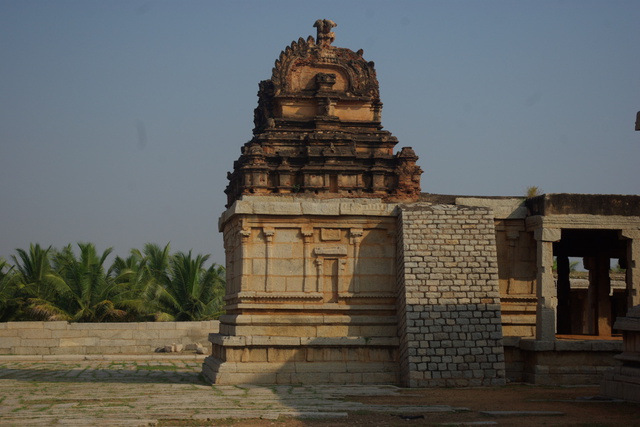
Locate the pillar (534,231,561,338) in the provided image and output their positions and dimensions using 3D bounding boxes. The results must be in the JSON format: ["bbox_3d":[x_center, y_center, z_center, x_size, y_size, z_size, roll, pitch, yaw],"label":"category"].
[{"bbox_3d":[5.452,1.695,28.452,0.480,2.650,0.460,1,-5,-9],"label":"pillar"}]

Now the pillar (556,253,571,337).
[{"bbox_3d":[6.811,2.229,33.365,0.280,2.290,0.300,1,-5,-9],"label":"pillar"}]

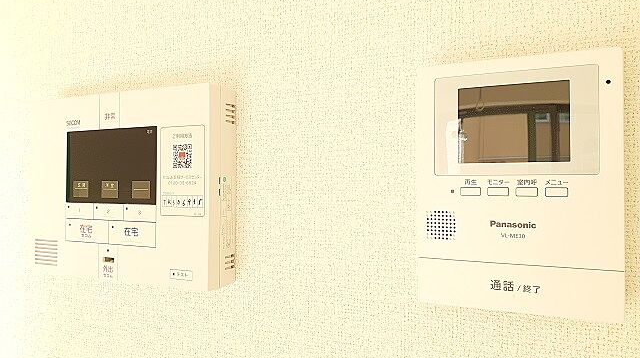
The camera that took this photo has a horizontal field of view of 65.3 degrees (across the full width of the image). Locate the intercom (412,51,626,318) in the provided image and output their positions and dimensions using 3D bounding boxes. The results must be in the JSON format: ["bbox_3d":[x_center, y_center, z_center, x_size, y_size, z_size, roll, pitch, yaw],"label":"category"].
[{"bbox_3d":[0.135,0.004,0.348,0.128,0.171,0.024,0,-1,25],"label":"intercom"}]

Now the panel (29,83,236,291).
[{"bbox_3d":[-0.191,0.008,0.493,0.232,0.177,0.041,0,-1,25],"label":"panel"}]

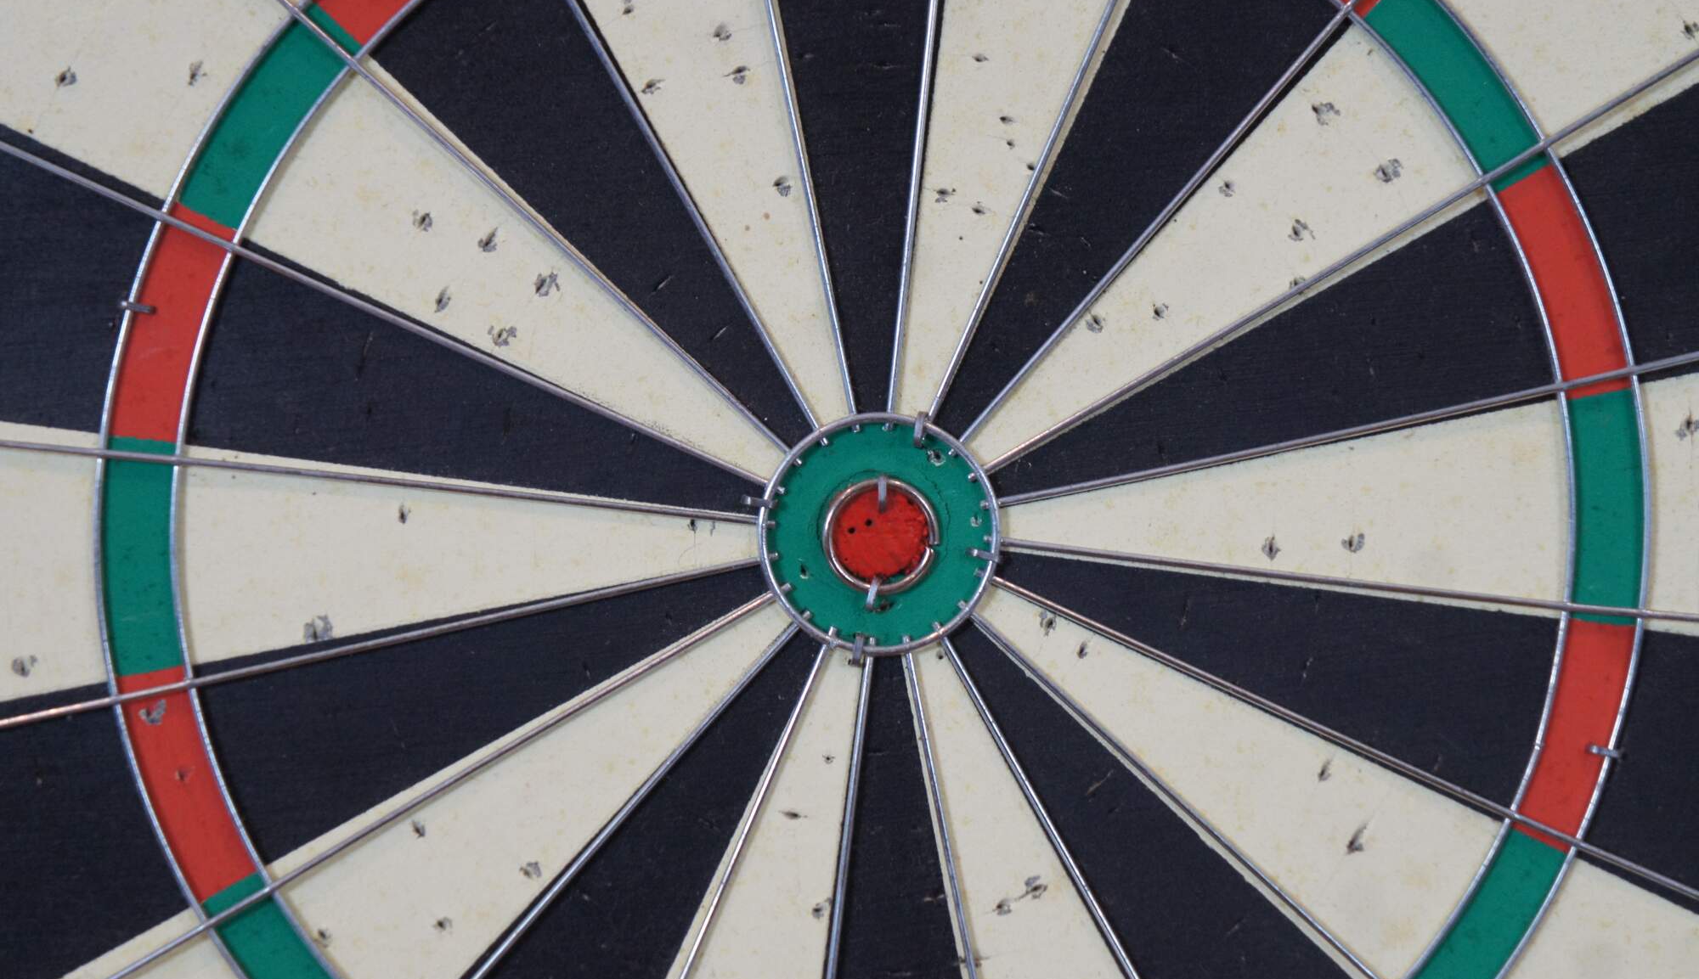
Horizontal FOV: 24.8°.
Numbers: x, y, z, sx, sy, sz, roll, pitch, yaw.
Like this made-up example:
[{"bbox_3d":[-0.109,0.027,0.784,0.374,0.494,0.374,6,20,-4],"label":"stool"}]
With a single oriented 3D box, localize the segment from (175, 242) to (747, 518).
[{"bbox_3d":[-0.050,-0.009,0.534,0.079,0.028,0.008,16,2,-3],"label":"segment"}]

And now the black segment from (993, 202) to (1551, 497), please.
[{"bbox_3d":[0.057,-0.014,0.538,0.078,0.027,0.008,-21,3,-2],"label":"black segment"}]

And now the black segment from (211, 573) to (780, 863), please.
[{"bbox_3d":[-0.049,0.025,0.535,0.079,0.025,0.008,-21,3,-1],"label":"black segment"}]

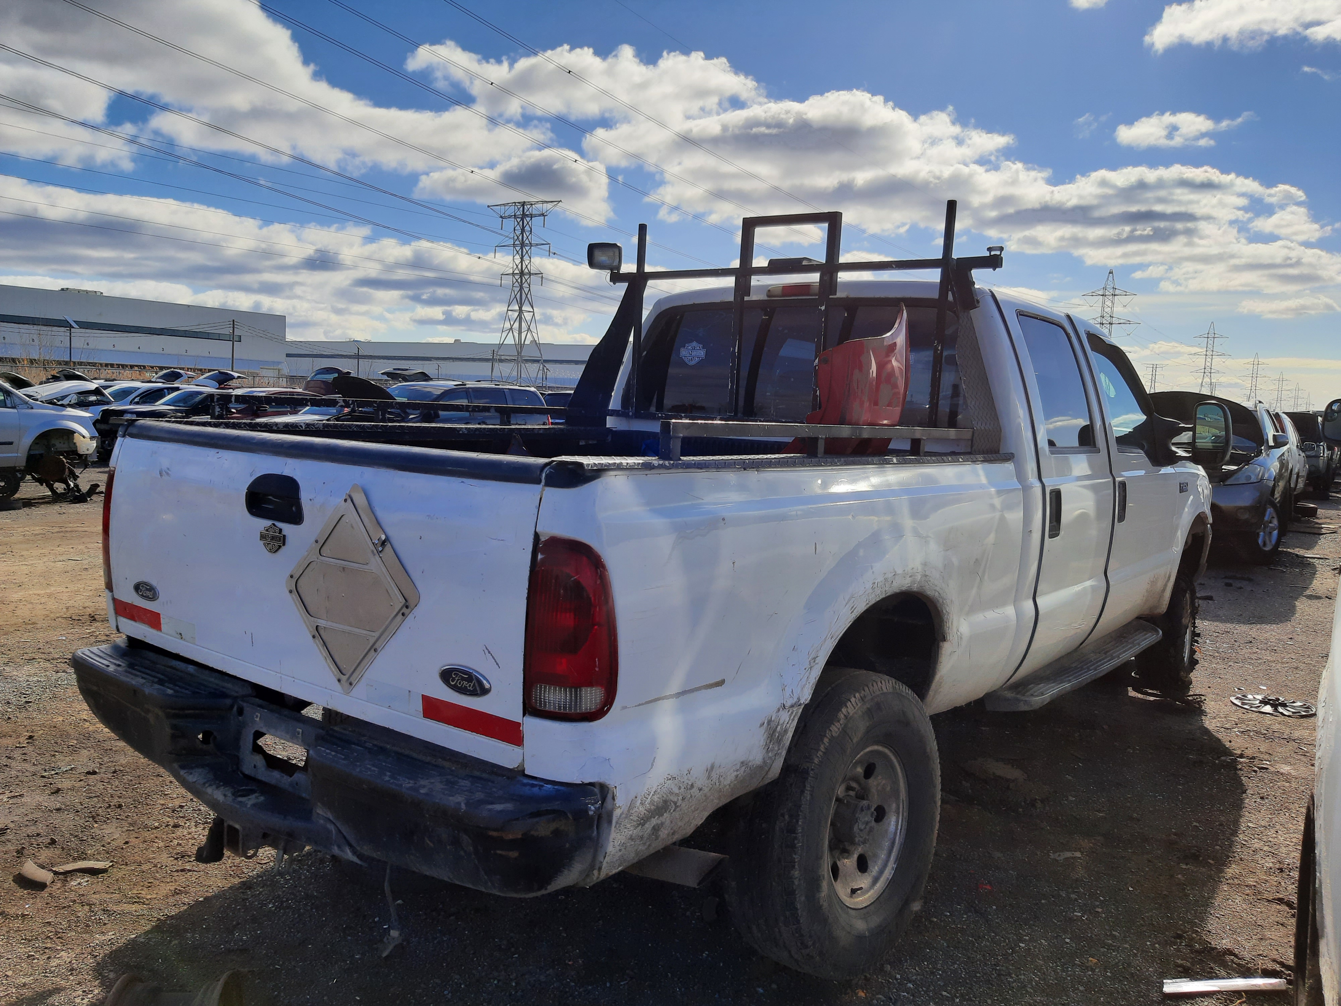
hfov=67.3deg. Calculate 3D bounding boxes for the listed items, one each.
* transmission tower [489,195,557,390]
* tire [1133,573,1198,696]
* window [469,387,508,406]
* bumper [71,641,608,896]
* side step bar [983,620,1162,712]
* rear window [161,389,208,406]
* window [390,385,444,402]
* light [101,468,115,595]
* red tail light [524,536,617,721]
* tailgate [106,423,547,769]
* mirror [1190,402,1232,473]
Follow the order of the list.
[{"bbox_3d":[-21.395,-27.918,144.410,13.800,30.000,7.000,6,7,34],"label":"transmission tower"},{"bbox_3d":[2.858,0.675,5.829,0.270,0.790,0.790,6,6,37],"label":"tire"},{"bbox_3d":[-3.880,-2.241,21.500,0.070,0.470,1.100,-10,-4,41],"label":"window"},{"bbox_3d":[-0.887,0.570,2.292,1.910,0.320,0.270,6,6,37],"label":"bumper"},{"bbox_3d":[1.753,0.658,4.280,0.210,0.095,2.020,7,6,37],"label":"side step bar"},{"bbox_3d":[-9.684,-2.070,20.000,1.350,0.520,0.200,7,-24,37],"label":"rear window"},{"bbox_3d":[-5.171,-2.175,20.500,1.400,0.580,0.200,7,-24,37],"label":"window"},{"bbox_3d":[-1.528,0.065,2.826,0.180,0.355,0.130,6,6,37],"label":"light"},{"bbox_3d":[-0.162,0.223,1.782,0.155,0.355,0.130,7,6,37],"label":"red tail light"},{"bbox_3d":[-0.861,0.127,2.308,1.610,0.585,0.120,7,6,37],"label":"tailgate"},{"bbox_3d":[2.569,-0.312,4.779,0.190,0.340,0.140,6,6,37],"label":"mirror"}]

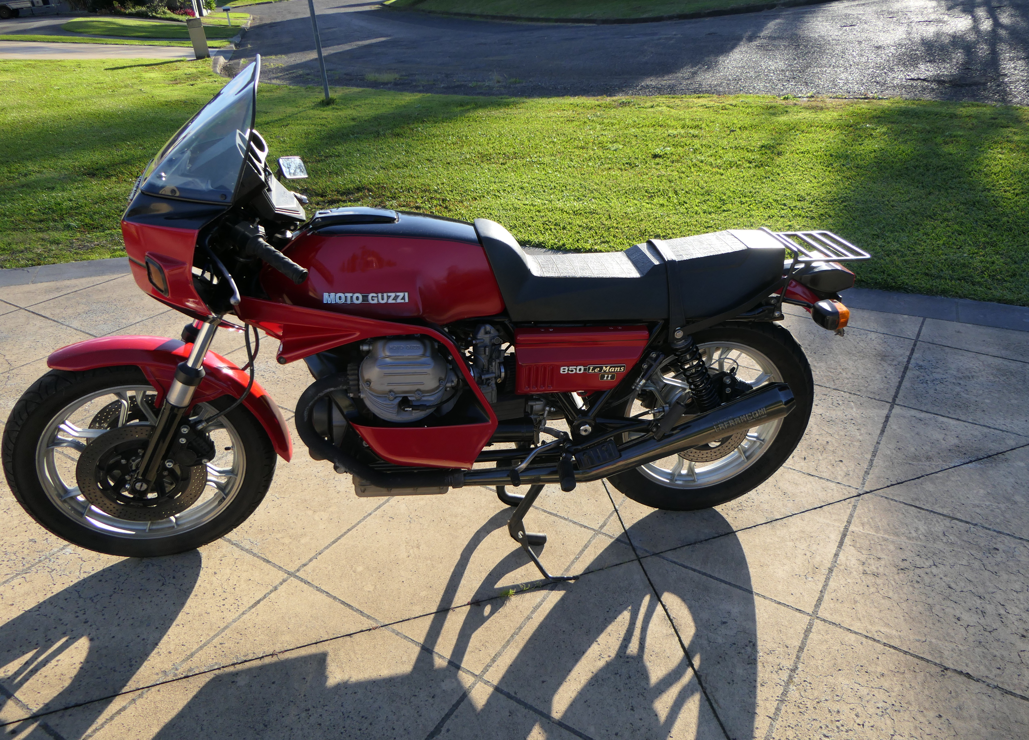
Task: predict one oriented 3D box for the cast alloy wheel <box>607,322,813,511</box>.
[{"bbox_3d":[0.539,0.129,2.133,0.656,0.656,0.112,-4,27,-8],"label":"cast alloy wheel"}]

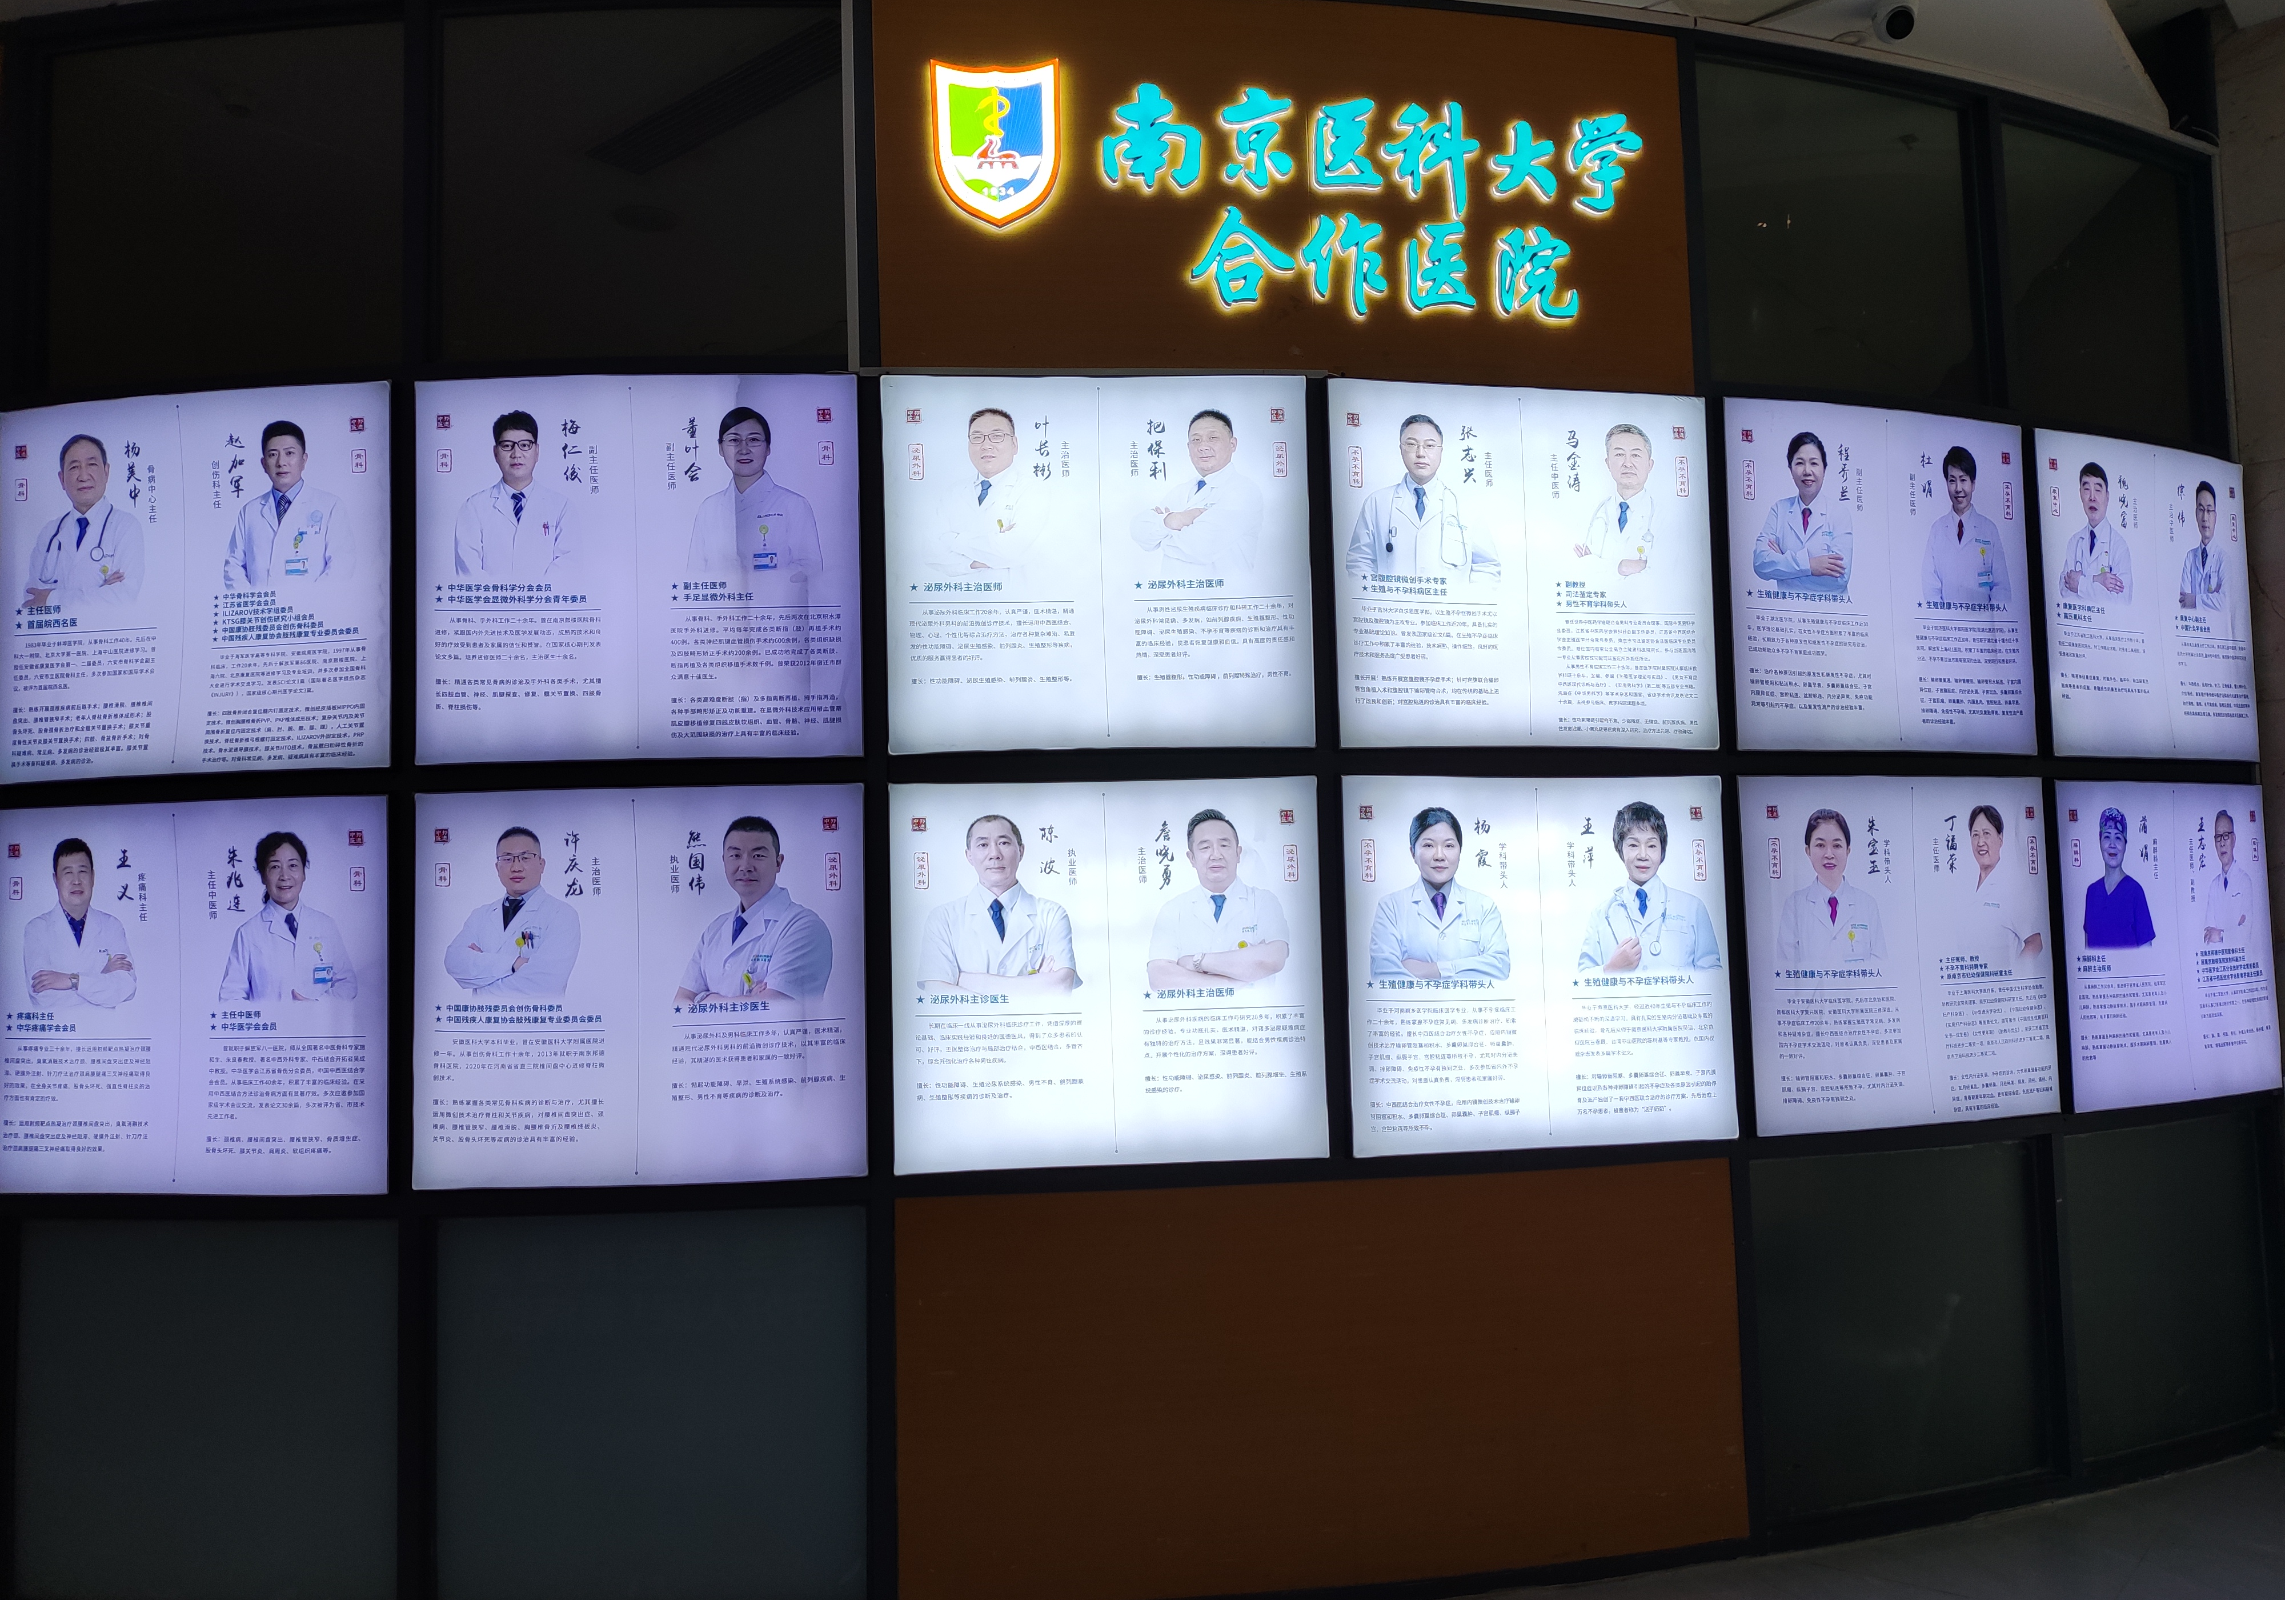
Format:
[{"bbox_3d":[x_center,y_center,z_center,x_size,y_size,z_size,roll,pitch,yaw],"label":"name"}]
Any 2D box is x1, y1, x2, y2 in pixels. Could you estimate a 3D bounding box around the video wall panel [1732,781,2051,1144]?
[{"bbox_3d":[1.813,0.353,3.908,0.907,0.821,0.050,0,-4,-20],"label":"video wall panel"}]

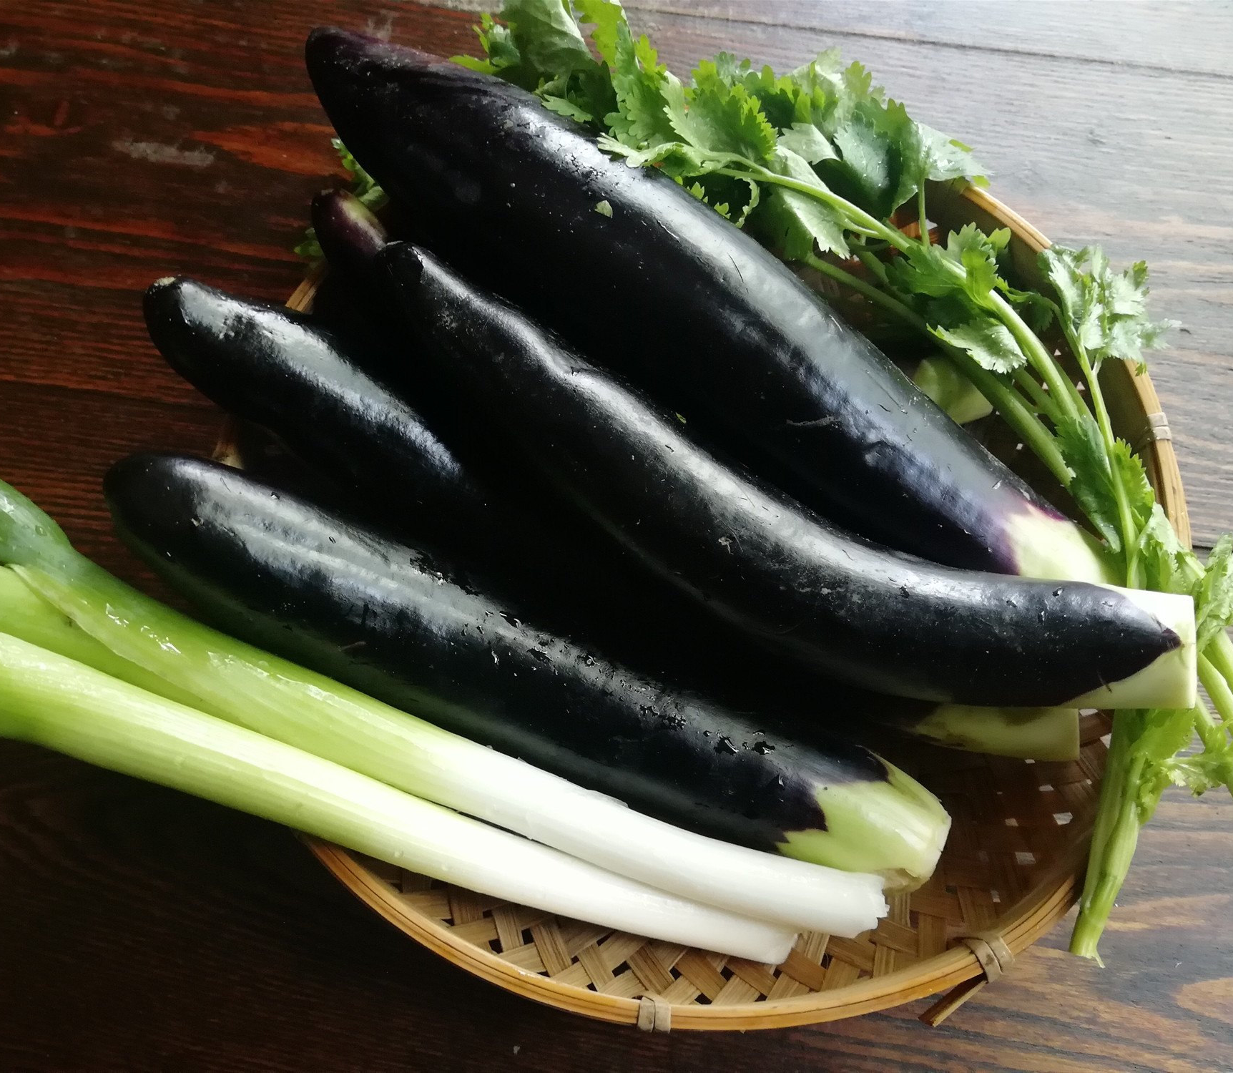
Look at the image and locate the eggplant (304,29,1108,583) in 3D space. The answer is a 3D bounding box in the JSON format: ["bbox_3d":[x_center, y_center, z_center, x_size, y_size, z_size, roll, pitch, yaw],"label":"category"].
[{"bbox_3d":[0.021,-0.069,0.360,0.315,0.067,0.067,37,72,5],"label":"eggplant"}]

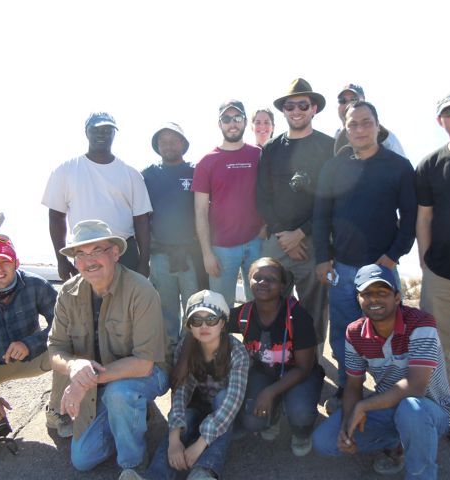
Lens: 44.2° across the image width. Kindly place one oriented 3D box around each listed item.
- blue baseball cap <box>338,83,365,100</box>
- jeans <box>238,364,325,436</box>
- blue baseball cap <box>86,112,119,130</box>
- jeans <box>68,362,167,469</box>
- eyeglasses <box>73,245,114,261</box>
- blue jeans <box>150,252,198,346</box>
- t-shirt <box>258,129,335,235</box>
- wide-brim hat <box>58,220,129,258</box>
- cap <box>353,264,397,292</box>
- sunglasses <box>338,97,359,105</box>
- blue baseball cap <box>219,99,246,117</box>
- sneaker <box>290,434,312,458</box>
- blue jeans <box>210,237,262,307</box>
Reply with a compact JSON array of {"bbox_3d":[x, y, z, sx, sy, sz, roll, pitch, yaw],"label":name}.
[{"bbox_3d":[0.824,-0.957,3.600,0.175,0.120,0.255,6,8,35],"label":"blue baseball cap"},{"bbox_3d":[0.290,0.839,2.900,0.440,0.370,0.520,1,10,6],"label":"jeans"},{"bbox_3d":[-0.728,-0.696,3.270,0.175,0.120,0.255,-4,10,-22],"label":"blue baseball cap"},{"bbox_3d":[-0.505,0.806,2.704,0.410,0.540,0.580,3,10,18],"label":"jeans"},{"bbox_3d":[-0.619,0.057,2.630,0.145,0.050,0.145,-9,2,14],"label":"eyeglasses"},{"bbox_3d":[-0.334,0.425,3.745,0.380,0.880,0.270,0,10,-2],"label":"blue jeans"},{"bbox_3d":[0.412,-0.315,3.150,0.490,0.610,0.280,1,9,6],"label":"t-shirt"},{"bbox_3d":[-0.602,-0.005,2.550,0.310,0.145,0.340,-10,2,10],"label":"wide-brim hat"},{"bbox_3d":[0.671,0.165,2.440,0.175,0.130,0.255,-1,8,30],"label":"cap"},{"bbox_3d":[0.768,-0.860,3.420,0.145,0.048,0.150,6,11,33],"label":"sunglasses"},{"bbox_3d":[0.048,-0.788,3.335,0.170,0.125,0.250,0,7,0],"label":"blue baseball cap"},{"bbox_3d":[0.390,1.020,2.926,0.105,0.110,0.270,0,9,3],"label":"sneaker"},{"bbox_3d":[0.078,0.454,3.464,0.420,0.980,0.280,0,9,0],"label":"blue jeans"}]

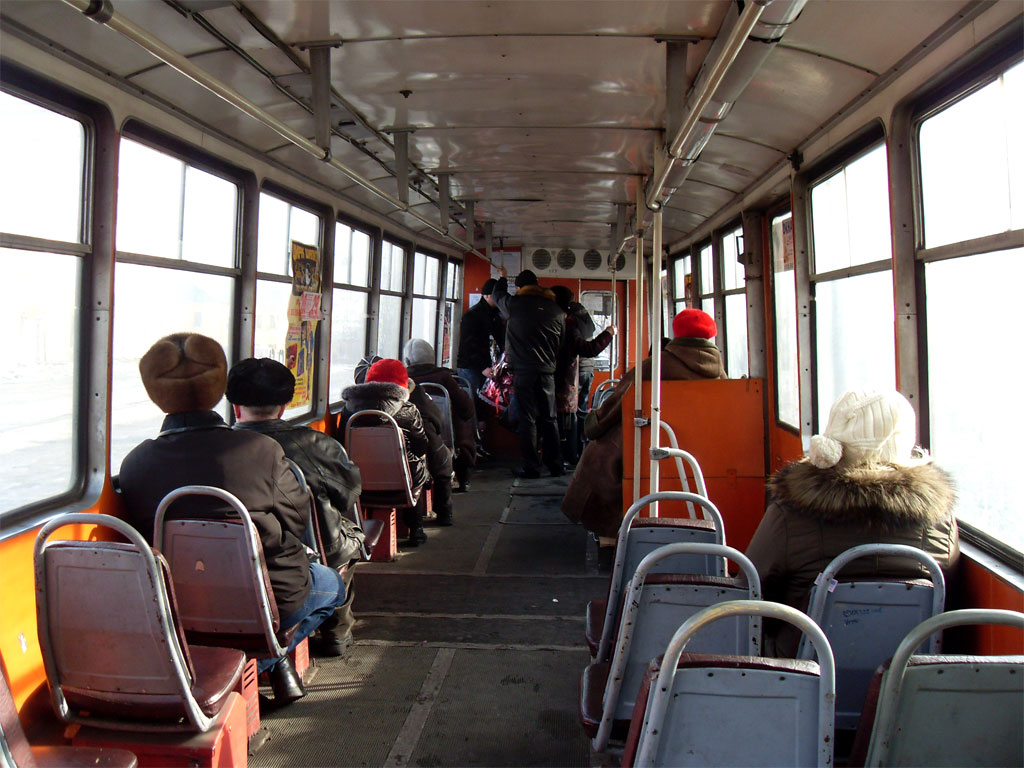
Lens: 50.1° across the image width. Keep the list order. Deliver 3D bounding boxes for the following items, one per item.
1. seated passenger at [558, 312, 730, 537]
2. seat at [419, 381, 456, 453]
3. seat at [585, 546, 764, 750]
[{"bbox_3d":[0.752,0.306,6.162,0.840,1.430,0.600,2,4,36],"label":"seated passenger"},{"bbox_3d":[-0.596,0.274,8.009,0.400,0.550,0.490,0,3,4],"label":"seat"},{"bbox_3d":[0.378,0.601,2.676,0.400,0.525,0.490,0,3,4],"label":"seat"}]

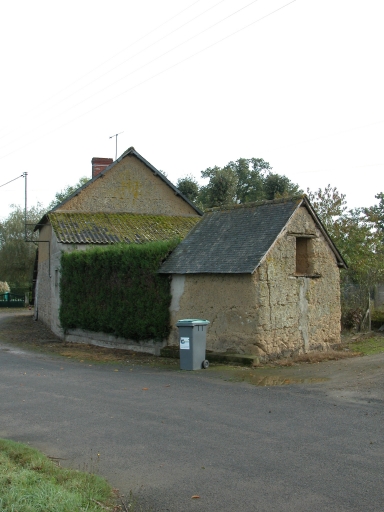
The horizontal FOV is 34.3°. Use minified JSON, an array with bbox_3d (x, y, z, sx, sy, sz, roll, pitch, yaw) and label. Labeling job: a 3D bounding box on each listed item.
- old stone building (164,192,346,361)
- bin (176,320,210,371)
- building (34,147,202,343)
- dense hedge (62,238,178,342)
[{"bbox_3d":[1.666,0.484,16.496,3.200,3.950,4.100,-1,-1,44],"label":"old stone building"},{"bbox_3d":[0.064,1.923,13.550,0.490,1.040,0.570,-1,-1,43],"label":"bin"},{"bbox_3d":[-2.639,-0.712,23.969,6.200,6.700,8.400,-1,-1,-20],"label":"building"},{"bbox_3d":[-1.909,0.905,16.962,4.400,2.500,0.900,-1,-1,41],"label":"dense hedge"}]

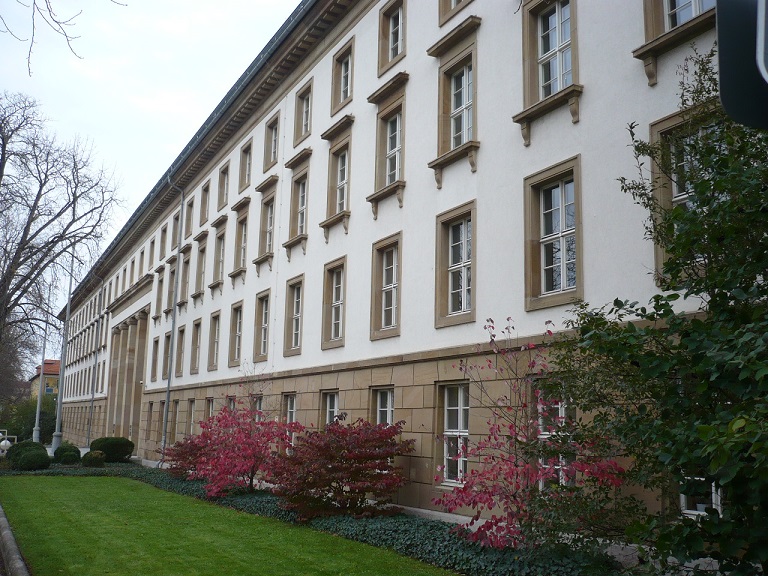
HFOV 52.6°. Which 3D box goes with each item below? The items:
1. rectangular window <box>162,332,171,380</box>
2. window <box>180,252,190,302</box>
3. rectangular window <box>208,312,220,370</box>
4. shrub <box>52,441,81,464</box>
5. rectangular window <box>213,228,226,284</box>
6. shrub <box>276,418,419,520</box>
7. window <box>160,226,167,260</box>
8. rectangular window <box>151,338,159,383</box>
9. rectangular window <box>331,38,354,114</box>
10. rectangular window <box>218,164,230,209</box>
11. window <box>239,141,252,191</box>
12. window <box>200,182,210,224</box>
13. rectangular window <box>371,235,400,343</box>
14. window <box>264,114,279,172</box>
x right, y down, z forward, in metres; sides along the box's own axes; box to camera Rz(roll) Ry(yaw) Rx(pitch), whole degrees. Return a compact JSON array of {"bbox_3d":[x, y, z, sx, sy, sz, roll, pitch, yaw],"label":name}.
[{"bbox_3d":[-12.756,4.051,46.091,0.278,2.800,1.739,6,-11,-27],"label":"rectangular window"},{"bbox_3d":[-11.158,-0.571,43.662,0.509,3.283,2.045,6,-11,-27],"label":"window"},{"bbox_3d":[-7.909,2.538,36.817,0.278,2.800,1.739,6,-11,-27],"label":"rectangular window"},{"bbox_3d":[-15.333,8.017,37.500,1.350,1.150,1.400,6,-11,-27],"label":"shrub"},{"bbox_3d":[-7.381,-1.368,35.607,0.300,2.412,1.637,6,-11,-27],"label":"rectangular window"},{"bbox_3d":[-0.808,3.603,15.500,2.700,2.150,2.700,1,-10,0],"label":"shrub"},{"bbox_3d":[-13.587,-2.822,48.291,0.280,2.065,1.631,6,-11,-27],"label":"window"},{"bbox_3d":[-13.606,4.323,46.670,0.300,2.660,1.637,6,-11,-27],"label":"rectangular window"},{"bbox_3d":[-1.168,-6.592,24.461,0.300,2.089,1.637,6,-11,-27],"label":"rectangular window"},{"bbox_3d":[-7.732,-4.957,38.133,0.259,2.220,1.694,6,-11,-27],"label":"rectangular window"},{"bbox_3d":[-6.116,-5.462,35.042,0.259,2.220,1.694,6,-11,-27],"label":"window"},{"bbox_3d":[-8.832,-4.197,39.123,0.300,2.089,1.637,6,-11,-27],"label":"window"},{"bbox_3d":[0.147,0.004,20.451,0.280,2.689,1.662,6,-11,-27],"label":"rectangular window"},{"bbox_3d":[-4.500,-5.966,31.951,0.259,2.220,1.694,6,-11,-27],"label":"window"}]

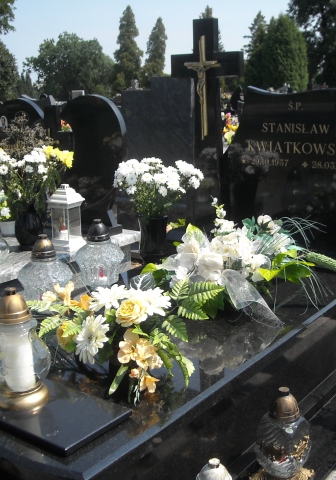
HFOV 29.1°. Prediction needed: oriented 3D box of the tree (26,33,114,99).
[{"bbox_3d":[-9.342,-15.805,61.425,8.430,8.030,8.430,-2,12,-8],"label":"tree"}]

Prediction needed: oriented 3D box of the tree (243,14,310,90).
[{"bbox_3d":[5.753,-8.858,33.644,3.260,5.910,3.260,2,12,9],"label":"tree"}]

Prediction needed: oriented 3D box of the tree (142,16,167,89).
[{"bbox_3d":[-0.885,-13.017,47.736,1.800,6.600,1.800,-2,13,-1],"label":"tree"}]

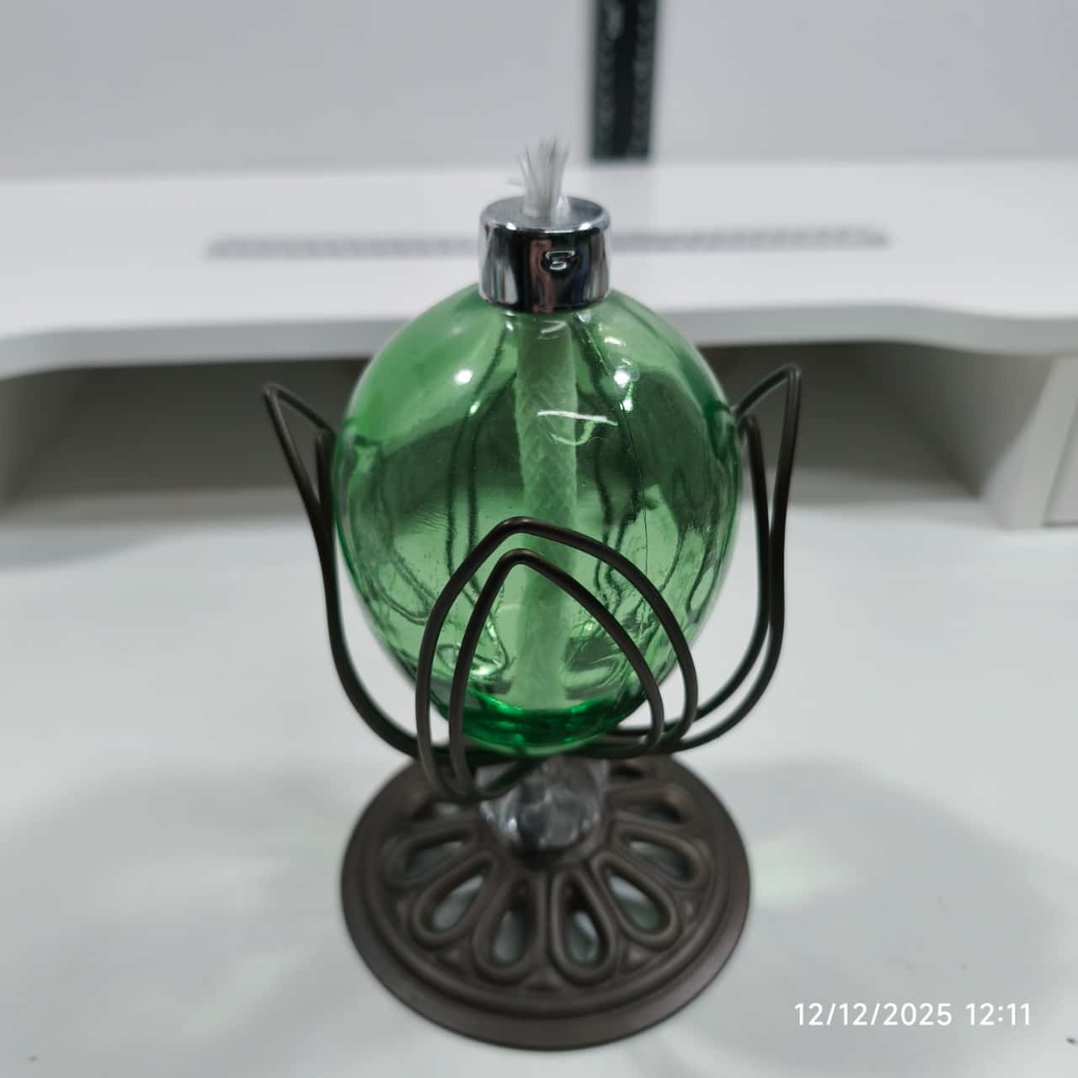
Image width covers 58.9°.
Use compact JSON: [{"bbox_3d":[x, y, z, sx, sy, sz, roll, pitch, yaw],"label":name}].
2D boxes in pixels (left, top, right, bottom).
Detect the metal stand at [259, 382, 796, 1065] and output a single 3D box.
[{"bbox_3d":[0.002,0.027,0.226,0.112,0.143,0.112,0,33,0],"label":"metal stand"}]

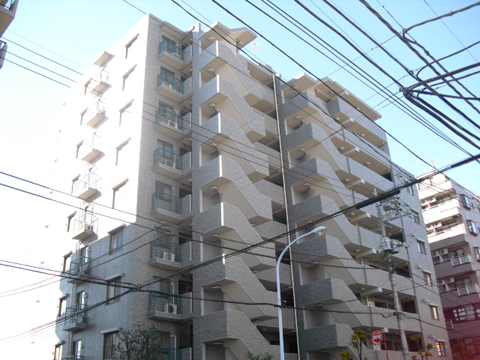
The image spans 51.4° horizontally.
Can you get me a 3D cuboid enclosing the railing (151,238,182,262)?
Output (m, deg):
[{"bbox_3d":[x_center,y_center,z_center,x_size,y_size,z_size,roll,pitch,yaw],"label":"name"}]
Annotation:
[{"bbox_3d":[-4.154,4.079,28.174,1.702,1.103,0.530,21,-34,-40],"label":"railing"}]

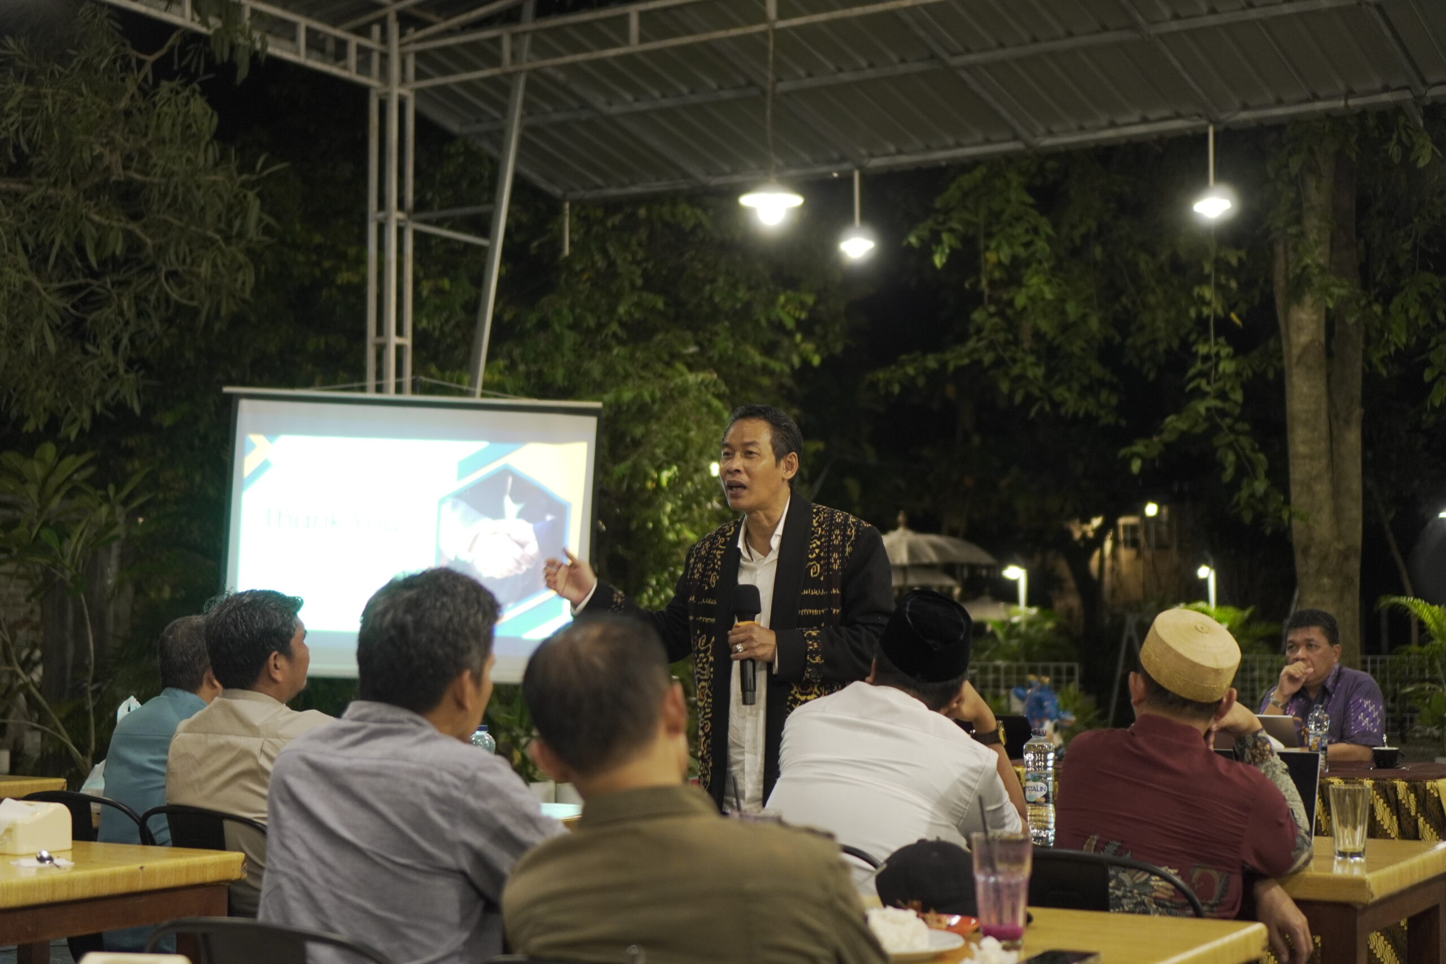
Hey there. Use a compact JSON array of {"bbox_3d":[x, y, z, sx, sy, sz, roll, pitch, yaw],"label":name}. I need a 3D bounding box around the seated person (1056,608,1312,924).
[{"bbox_3d":[0.825,0.838,3.730,0.480,1.210,0.700,-2,-5,22],"label":"seated person"}]

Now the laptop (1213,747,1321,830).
[{"bbox_3d":[1.074,0.658,4.420,0.320,0.195,0.280,-3,-6,28],"label":"laptop"}]

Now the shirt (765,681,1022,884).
[{"bbox_3d":[0.320,0.663,3.880,0.450,0.550,0.400,-2,-5,22],"label":"shirt"}]

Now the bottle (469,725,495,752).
[{"bbox_3d":[-0.586,0.706,5.100,0.064,0.226,0.064,0,-5,0],"label":"bottle"}]

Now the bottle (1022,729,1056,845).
[{"bbox_3d":[0.638,0.620,4.220,0.064,0.237,0.064,0,-5,0],"label":"bottle"}]

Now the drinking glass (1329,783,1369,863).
[{"bbox_3d":[1.209,0.653,4.030,0.077,0.148,0.077,0,-5,0],"label":"drinking glass"}]

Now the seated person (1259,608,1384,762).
[{"bbox_3d":[2.070,1.102,7.300,0.520,1.310,0.700,-3,-6,32],"label":"seated person"}]

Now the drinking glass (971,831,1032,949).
[{"bbox_3d":[0.368,0.537,2.760,0.079,0.149,0.079,0,-5,0],"label":"drinking glass"}]

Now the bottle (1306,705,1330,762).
[{"bbox_3d":[1.951,0.842,6.850,0.067,0.222,0.067,0,-5,0],"label":"bottle"}]

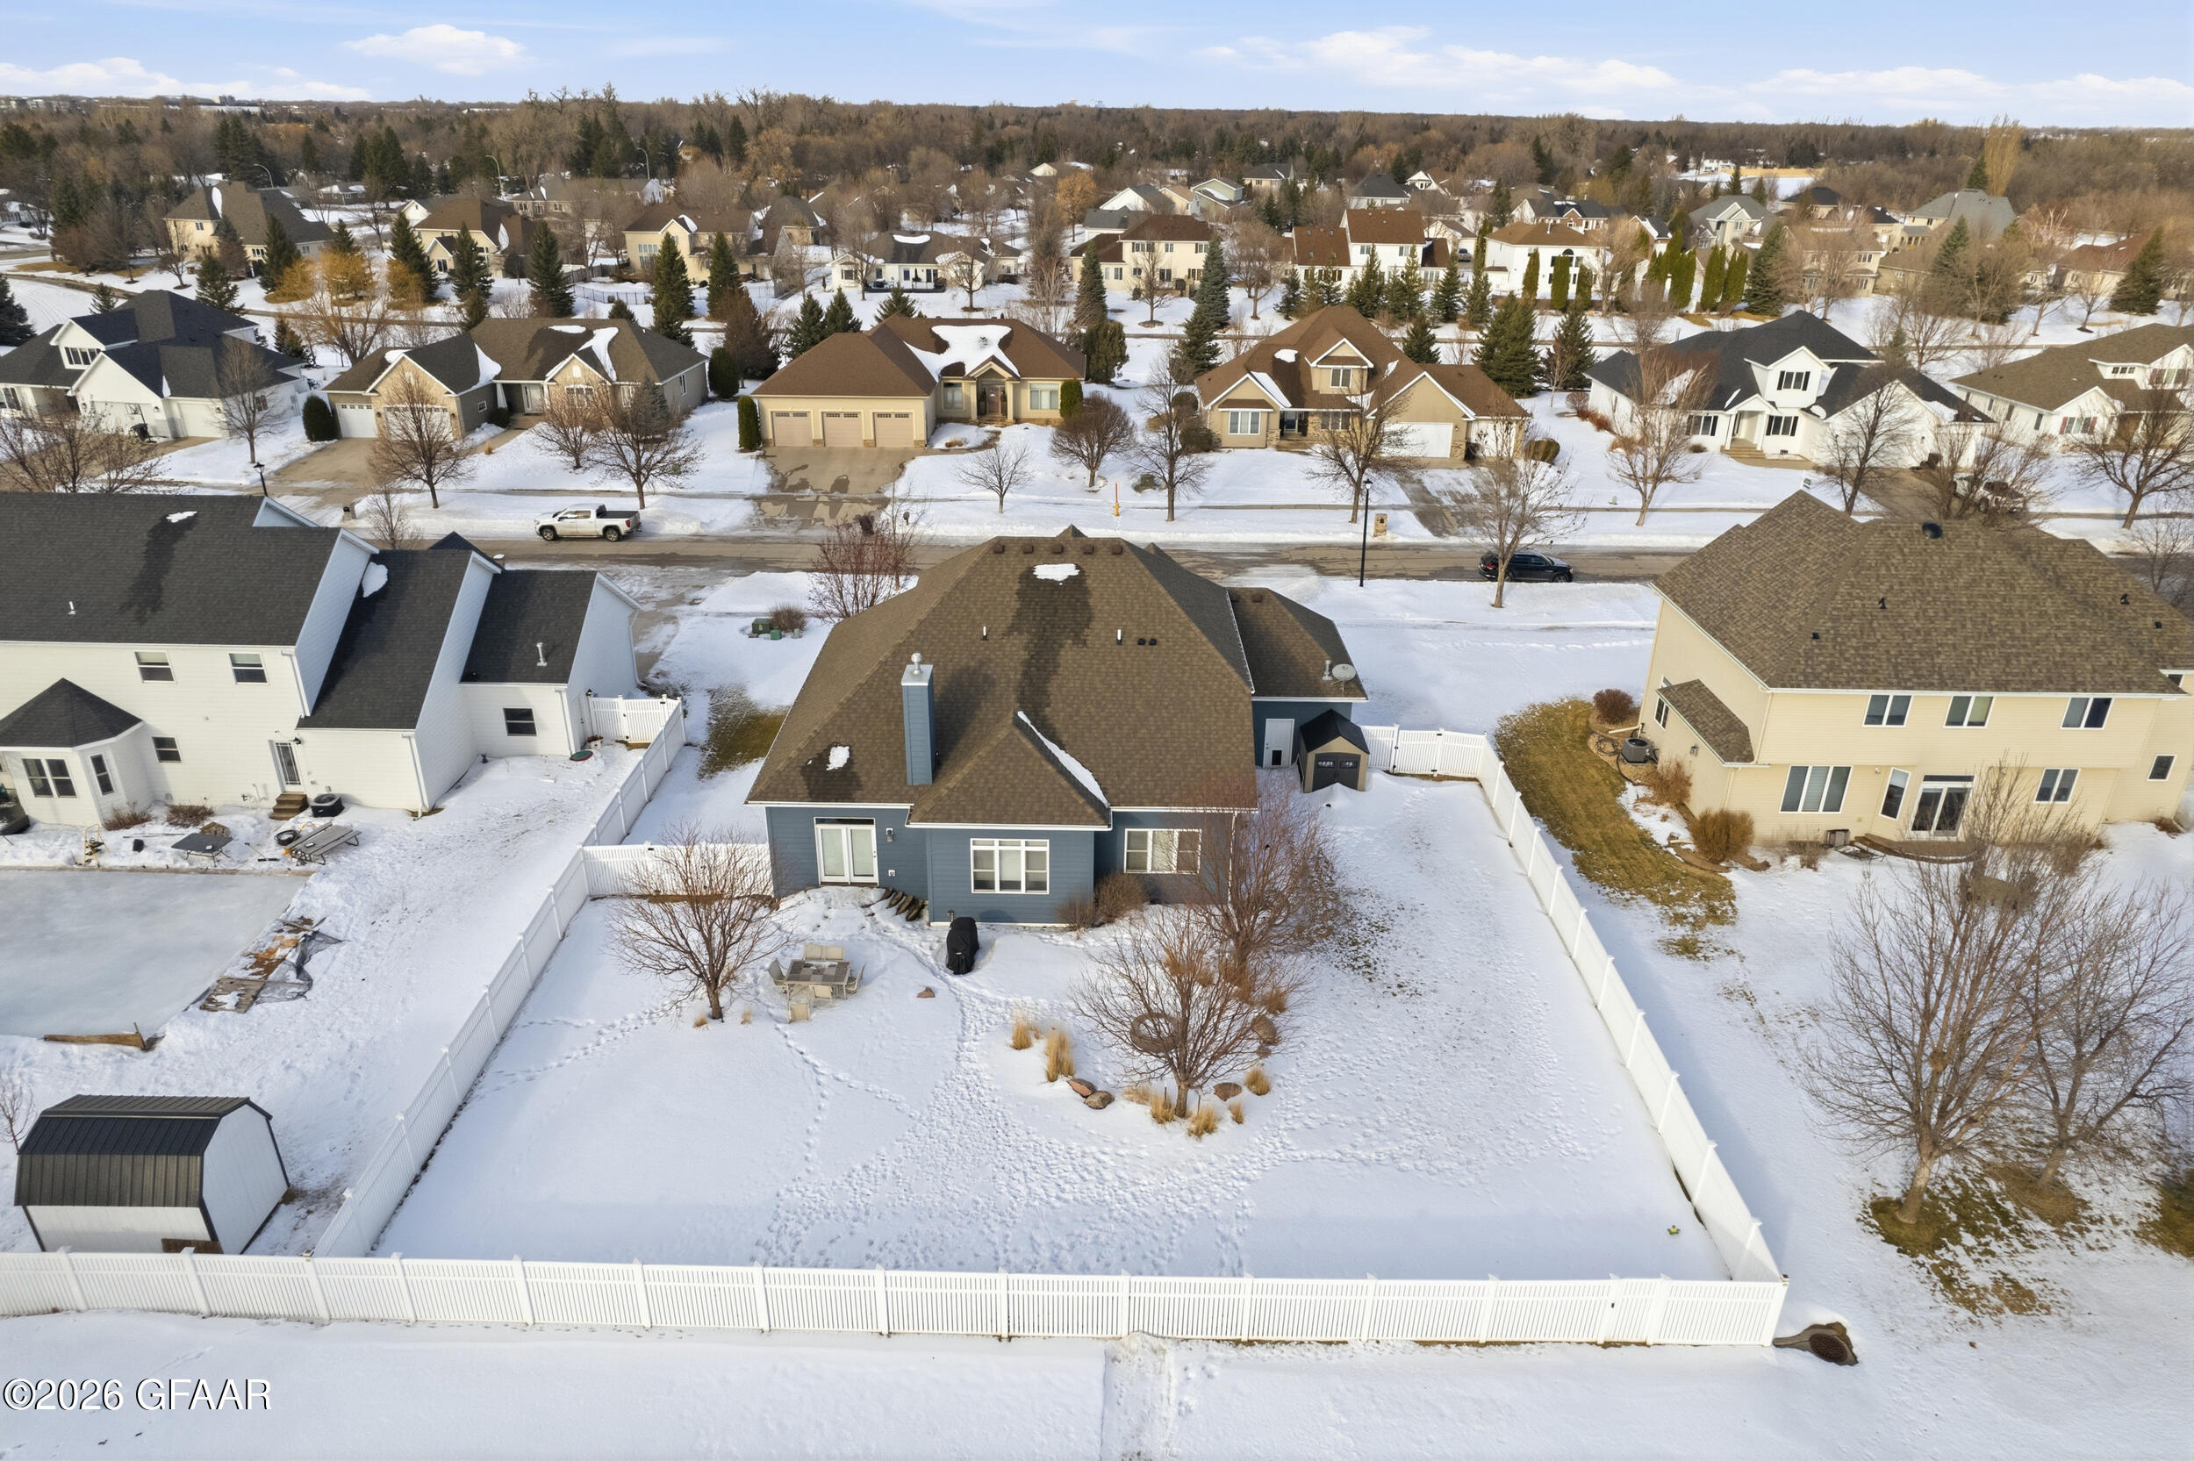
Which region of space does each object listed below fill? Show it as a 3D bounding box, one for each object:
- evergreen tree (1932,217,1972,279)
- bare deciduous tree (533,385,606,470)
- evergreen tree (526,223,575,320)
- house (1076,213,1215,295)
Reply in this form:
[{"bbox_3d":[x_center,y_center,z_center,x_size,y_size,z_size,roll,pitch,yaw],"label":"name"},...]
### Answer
[{"bbox_3d":[114.227,-62.657,179.079,5.900,11.000,5.720,1,25,0],"label":"evergreen tree"},{"bbox_3d":[-34.940,-20.200,89.240,5.000,5.520,5.000,1,25,0],"label":"bare deciduous tree"},{"bbox_3d":[-62.830,-52.905,153.775,5.310,10.206,5.310,1,25,0],"label":"evergreen tree"},{"bbox_3d":[6.110,-68.125,189.700,20.000,9.100,15.500,1,25,0],"label":"house"}]

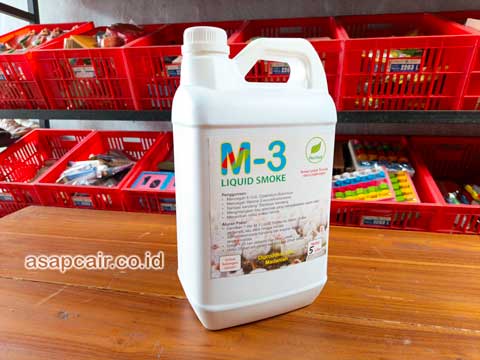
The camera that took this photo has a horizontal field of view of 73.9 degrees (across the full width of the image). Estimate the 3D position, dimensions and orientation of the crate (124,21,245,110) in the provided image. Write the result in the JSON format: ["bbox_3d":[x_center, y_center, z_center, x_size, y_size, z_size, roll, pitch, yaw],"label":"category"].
[{"bbox_3d":[-0.197,-0.534,1.488,0.410,0.280,0.504,2,35,10],"label":"crate"}]

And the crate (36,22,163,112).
[{"bbox_3d":[-0.601,-0.550,1.559,0.410,0.280,0.504,2,35,10],"label":"crate"}]

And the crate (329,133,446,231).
[{"bbox_3d":[0.559,0.045,1.442,0.410,0.280,0.504,2,36,10],"label":"crate"}]

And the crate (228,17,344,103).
[{"bbox_3d":[0.206,-0.517,1.418,0.410,0.280,0.504,2,35,10],"label":"crate"}]

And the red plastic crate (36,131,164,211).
[{"bbox_3d":[-0.651,-0.004,1.653,0.410,0.280,0.504,2,36,10],"label":"red plastic crate"}]

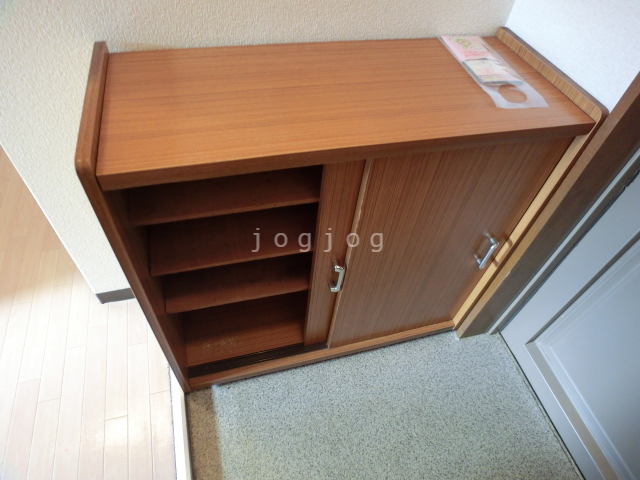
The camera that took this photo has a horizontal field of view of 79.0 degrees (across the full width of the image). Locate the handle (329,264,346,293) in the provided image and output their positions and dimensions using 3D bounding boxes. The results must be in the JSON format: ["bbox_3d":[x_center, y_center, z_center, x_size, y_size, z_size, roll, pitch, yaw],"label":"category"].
[{"bbox_3d":[0.050,0.108,1.071,0.018,0.115,0.030,-9,52,-13],"label":"handle"}]

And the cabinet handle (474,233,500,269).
[{"bbox_3d":[0.493,0.038,1.139,0.016,0.115,0.030,-9,52,-13],"label":"cabinet handle"}]

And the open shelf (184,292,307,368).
[{"bbox_3d":[-0.267,0.159,1.288,0.400,0.330,0.320,-9,52,-13],"label":"open shelf"}]

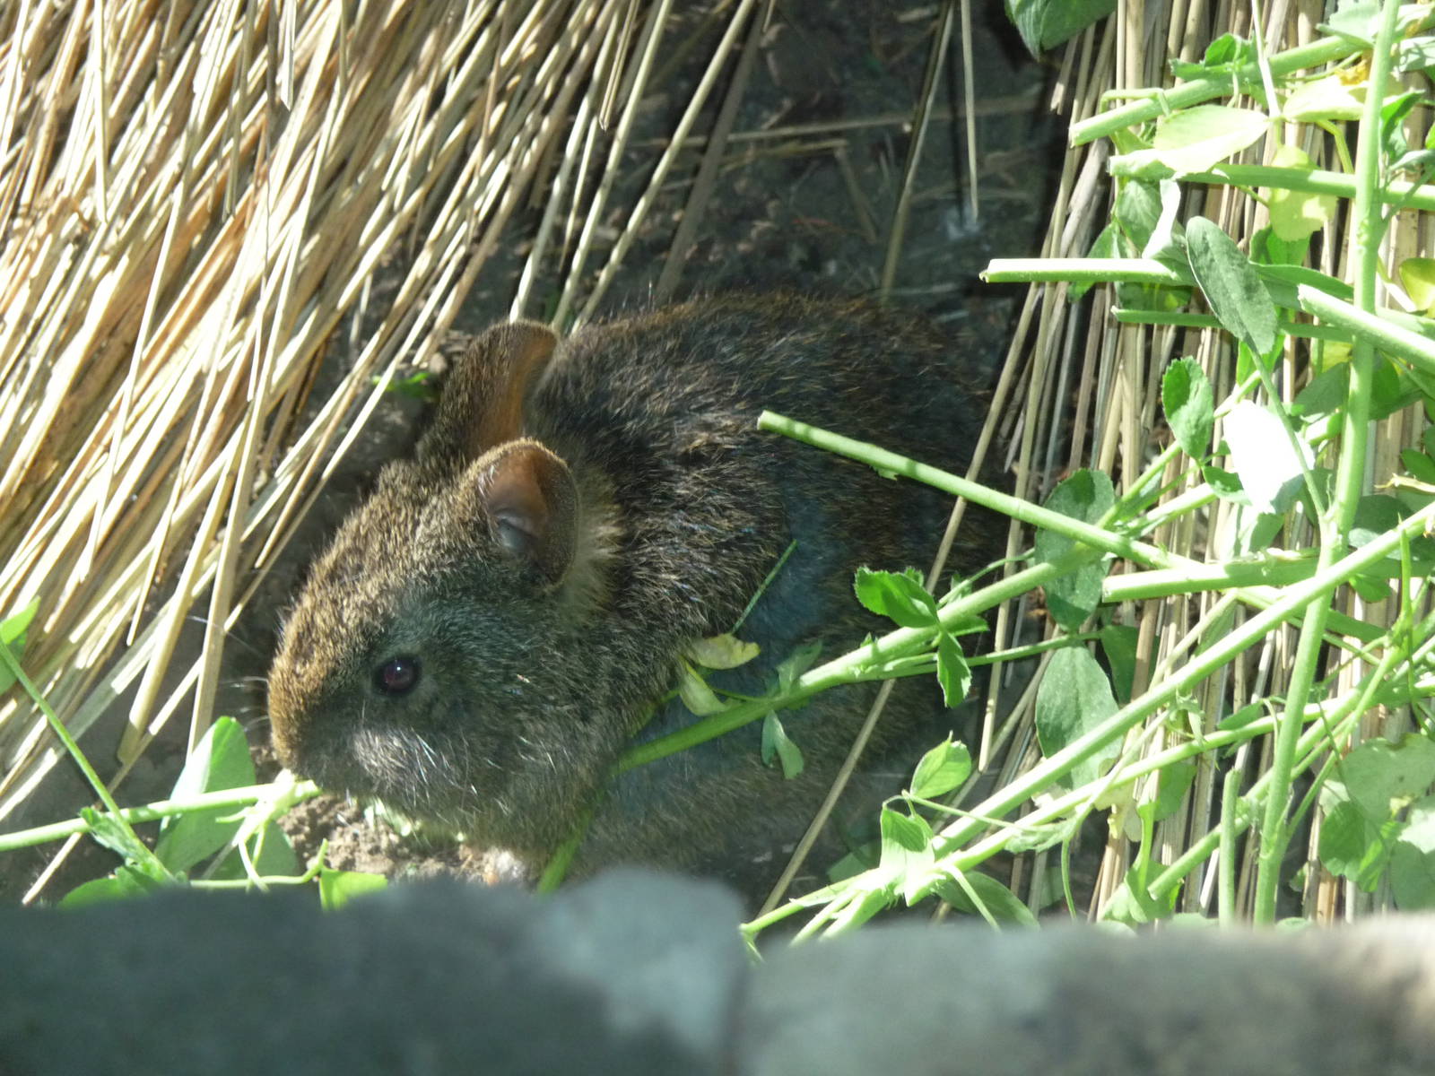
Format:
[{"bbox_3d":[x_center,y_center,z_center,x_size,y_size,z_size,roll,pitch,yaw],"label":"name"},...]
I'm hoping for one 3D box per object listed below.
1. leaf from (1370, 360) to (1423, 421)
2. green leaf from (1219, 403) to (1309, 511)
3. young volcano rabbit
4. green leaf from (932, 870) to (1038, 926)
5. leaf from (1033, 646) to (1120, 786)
[{"bbox_3d":[0.168,-0.037,2.720,0.013,0.007,0.016,11,73,4],"label":"leaf"},{"bbox_3d":[0.118,-0.017,2.360,0.018,0.010,0.026,-13,70,1],"label":"green leaf"},{"bbox_3d":[-0.018,0.012,2.150,0.132,0.085,0.078,-16,34,-26],"label":"young volcano rabbit"},{"bbox_3d":[0.058,0.078,2.340,0.027,0.010,0.012,28,71,11],"label":"green leaf"},{"bbox_3d":[0.078,0.039,2.360,0.018,0.032,0.010,-3,-12,5],"label":"leaf"}]

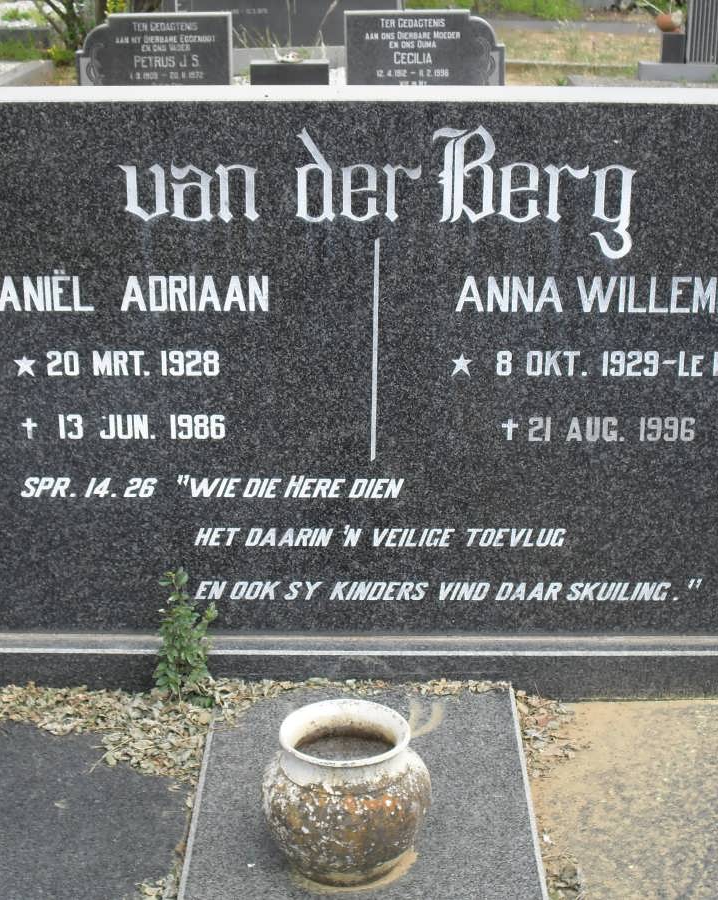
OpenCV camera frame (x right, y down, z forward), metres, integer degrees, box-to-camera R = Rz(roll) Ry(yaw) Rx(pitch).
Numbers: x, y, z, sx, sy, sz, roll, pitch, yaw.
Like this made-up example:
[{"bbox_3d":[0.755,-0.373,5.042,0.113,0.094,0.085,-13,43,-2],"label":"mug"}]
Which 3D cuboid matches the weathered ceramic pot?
[{"bbox_3d":[-0.015,0.384,1.895,0.188,0.156,0.188,0,19,0],"label":"weathered ceramic pot"}]

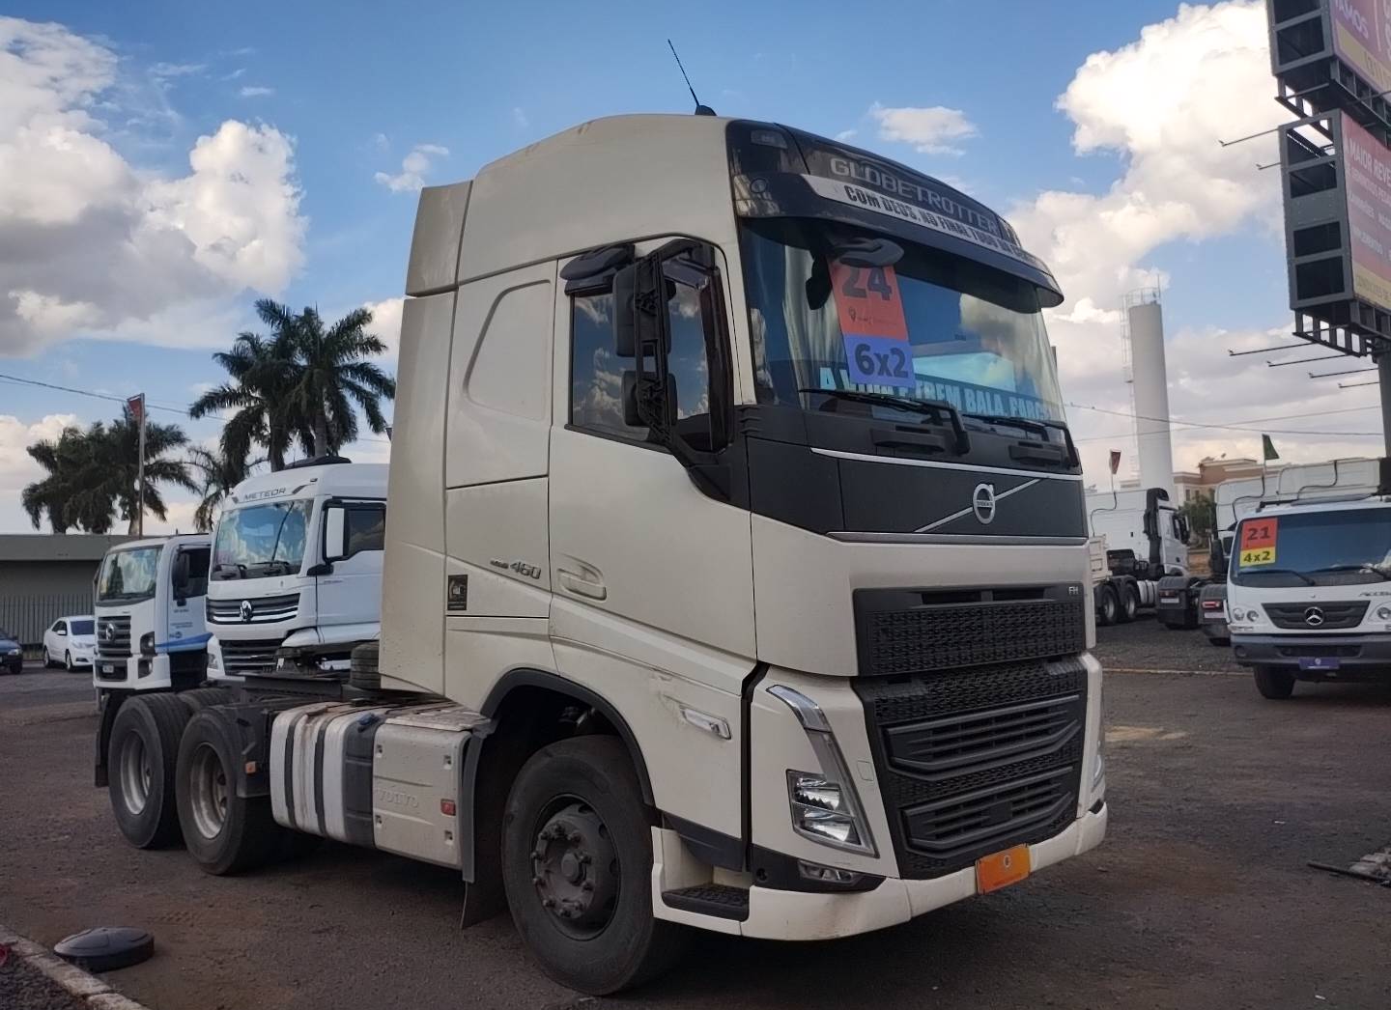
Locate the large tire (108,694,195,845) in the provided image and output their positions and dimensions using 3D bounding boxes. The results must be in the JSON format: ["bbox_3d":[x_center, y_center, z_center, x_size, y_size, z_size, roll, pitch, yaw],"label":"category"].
[{"bbox_3d":[-3.937,1.924,8.164,0.290,1.030,1.040,3,-7,-44],"label":"large tire"}]

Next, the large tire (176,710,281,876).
[{"bbox_3d":[-3.016,1.823,7.273,0.295,1.030,1.040,3,-7,-45],"label":"large tire"}]

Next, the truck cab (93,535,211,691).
[{"bbox_3d":[-8.180,1.750,18.400,2.500,2.400,2.100,-5,-6,38],"label":"truck cab"}]

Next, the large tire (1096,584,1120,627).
[{"bbox_3d":[10.222,2.544,28.081,0.290,1.030,1.040,-6,-6,41],"label":"large tire"}]

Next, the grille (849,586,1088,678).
[{"bbox_3d":[1.212,0.488,4.637,1.780,0.320,0.120,3,-7,-45],"label":"grille"}]

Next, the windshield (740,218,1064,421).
[{"bbox_3d":[1.069,-0.655,4.840,2.310,0.780,0.270,3,-7,-45],"label":"windshield"}]

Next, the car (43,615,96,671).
[{"bbox_3d":[-17.137,3.941,32.000,1.770,1.480,4.450,3,-7,-41],"label":"car"}]

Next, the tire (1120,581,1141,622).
[{"bbox_3d":[11.114,2.563,29.131,0.290,1.030,1.040,-6,-6,41],"label":"tire"}]

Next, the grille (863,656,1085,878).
[{"bbox_3d":[1.234,1.025,4.584,1.740,0.770,0.140,3,-7,-44],"label":"grille"}]

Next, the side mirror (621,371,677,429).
[{"bbox_3d":[-0.170,-0.389,4.100,0.200,0.200,0.100,3,-7,-45],"label":"side mirror"}]

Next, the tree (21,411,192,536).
[{"bbox_3d":[-27.957,1.075,53.519,8.200,11.323,7.200,1,-5,-28],"label":"tree"}]

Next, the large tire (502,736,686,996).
[{"bbox_3d":[-0.419,1.517,4.791,0.300,1.030,1.040,3,-7,-44],"label":"large tire"}]

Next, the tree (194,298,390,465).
[{"bbox_3d":[-16.544,-1.437,46.389,8.200,14.390,7.200,0,-5,-20],"label":"tree"}]

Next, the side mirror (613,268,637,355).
[{"bbox_3d":[-0.188,-0.715,4.081,0.200,0.370,0.110,1,-6,-30],"label":"side mirror"}]

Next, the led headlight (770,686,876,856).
[{"bbox_3d":[0.458,0.948,3.967,0.360,0.630,0.180,3,-7,-45],"label":"led headlight"}]

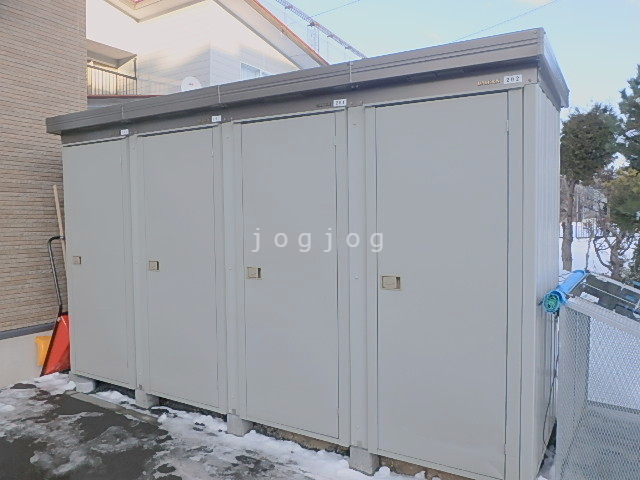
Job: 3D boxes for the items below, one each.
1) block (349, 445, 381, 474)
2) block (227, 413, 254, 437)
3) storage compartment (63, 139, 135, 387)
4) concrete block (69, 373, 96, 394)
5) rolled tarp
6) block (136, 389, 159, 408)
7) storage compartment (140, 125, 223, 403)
[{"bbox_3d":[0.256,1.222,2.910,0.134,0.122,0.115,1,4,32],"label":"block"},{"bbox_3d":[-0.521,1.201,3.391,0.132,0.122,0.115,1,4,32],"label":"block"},{"bbox_3d":[-1.523,0.170,4.309,0.813,1.845,0.720,1,4,32],"label":"storage compartment"},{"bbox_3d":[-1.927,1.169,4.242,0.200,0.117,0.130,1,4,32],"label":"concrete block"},{"bbox_3d":[1.397,0.251,2.889,0.100,0.095,1.340,1,4,32],"label":"rolled tarp"},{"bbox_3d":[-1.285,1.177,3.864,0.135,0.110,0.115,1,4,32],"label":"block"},{"bbox_3d":[-0.753,0.189,3.832,0.795,1.845,0.720,1,4,32],"label":"storage compartment"}]

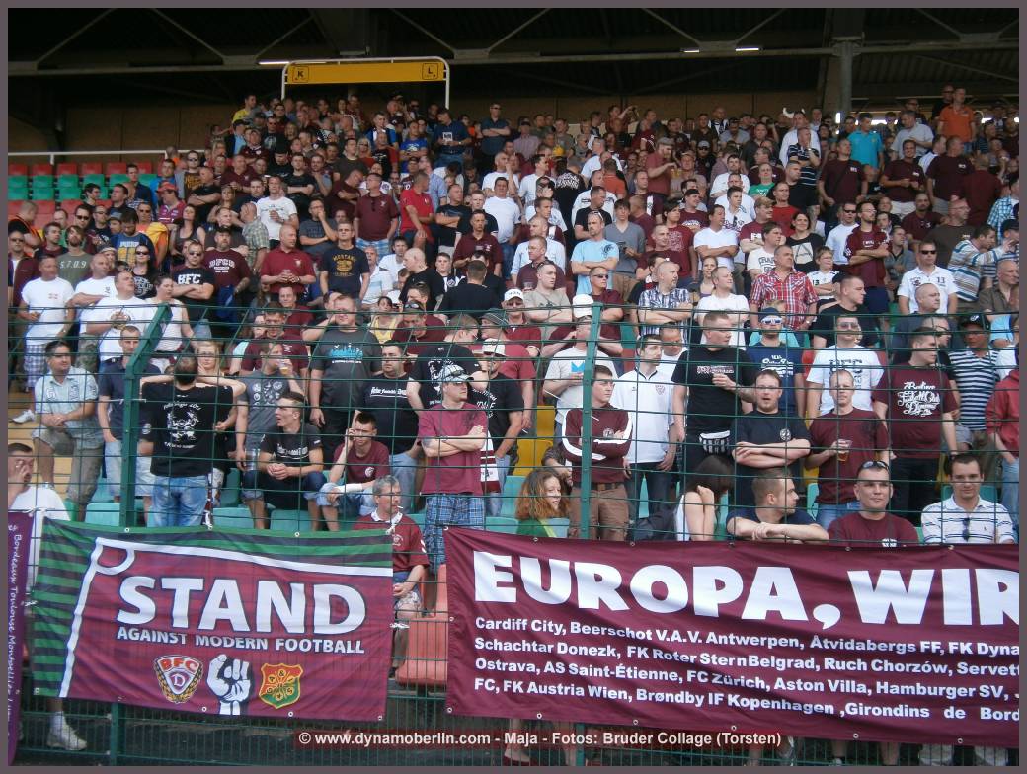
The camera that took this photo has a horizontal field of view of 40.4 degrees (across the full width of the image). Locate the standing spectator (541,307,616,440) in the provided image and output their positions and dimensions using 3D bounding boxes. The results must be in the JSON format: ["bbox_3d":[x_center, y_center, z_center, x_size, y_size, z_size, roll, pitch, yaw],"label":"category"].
[{"bbox_3d":[0.502,0.316,10.731,0.560,1.760,0.380,2,-4,0],"label":"standing spectator"}]

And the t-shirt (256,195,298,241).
[{"bbox_3d":[-2.827,-2.001,16.700,0.500,0.570,0.290,1,-4,14],"label":"t-shirt"}]

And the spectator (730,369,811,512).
[{"bbox_3d":[1.606,0.759,8.737,0.550,1.740,0.380,0,-4,14],"label":"spectator"}]

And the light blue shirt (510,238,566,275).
[{"bbox_3d":[0.263,-1.289,15.173,0.580,0.680,0.300,1,-5,9],"label":"light blue shirt"}]

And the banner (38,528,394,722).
[{"bbox_3d":[-1.616,1.218,7.333,2.000,0.940,0.060,1,-4,11],"label":"banner"}]

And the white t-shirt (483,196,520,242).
[{"bbox_3d":[-0.128,-1.882,15.800,0.470,0.560,0.290,1,-4,14],"label":"white t-shirt"}]

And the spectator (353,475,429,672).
[{"bbox_3d":[-0.748,1.139,8.500,0.520,1.220,0.720,1,-4,5],"label":"spectator"}]

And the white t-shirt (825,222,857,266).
[{"bbox_3d":[3.586,-1.490,14.900,0.500,0.580,0.290,1,-2,7],"label":"white t-shirt"}]

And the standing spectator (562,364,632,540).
[{"bbox_3d":[0.562,0.743,9.280,0.490,1.790,0.380,2,-5,-7],"label":"standing spectator"}]

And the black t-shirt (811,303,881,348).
[{"bbox_3d":[2.803,-0.453,11.750,0.540,0.650,0.340,2,-3,-14],"label":"black t-shirt"}]

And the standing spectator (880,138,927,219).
[{"bbox_3d":[4.618,-2.061,16.545,0.540,1.760,0.380,1,-4,10],"label":"standing spectator"}]

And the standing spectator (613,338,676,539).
[{"bbox_3d":[0.887,0.511,9.636,0.520,1.760,0.330,2,-4,-10],"label":"standing spectator"}]

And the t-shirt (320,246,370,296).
[{"bbox_3d":[-1.807,-1.189,14.950,0.530,0.660,0.290,2,-2,-2],"label":"t-shirt"}]

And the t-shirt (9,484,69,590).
[{"bbox_3d":[-2.708,0.864,7.877,0.500,0.640,0.320,5,-5,-37],"label":"t-shirt"}]

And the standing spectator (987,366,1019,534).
[{"bbox_3d":[3.508,0.583,9.510,0.560,1.850,0.350,1,-3,13],"label":"standing spectator"}]

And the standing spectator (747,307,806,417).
[{"bbox_3d":[1.993,0.287,10.761,0.510,1.820,0.340,1,-3,10],"label":"standing spectator"}]

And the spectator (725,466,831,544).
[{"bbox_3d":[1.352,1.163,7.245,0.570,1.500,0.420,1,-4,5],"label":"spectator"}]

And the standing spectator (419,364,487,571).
[{"bbox_3d":[-0.416,0.739,9.430,0.500,1.800,0.380,2,-5,-7],"label":"standing spectator"}]

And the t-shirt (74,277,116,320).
[{"bbox_3d":[-4.212,-0.792,14.075,0.500,0.640,0.290,3,-5,-19],"label":"t-shirt"}]

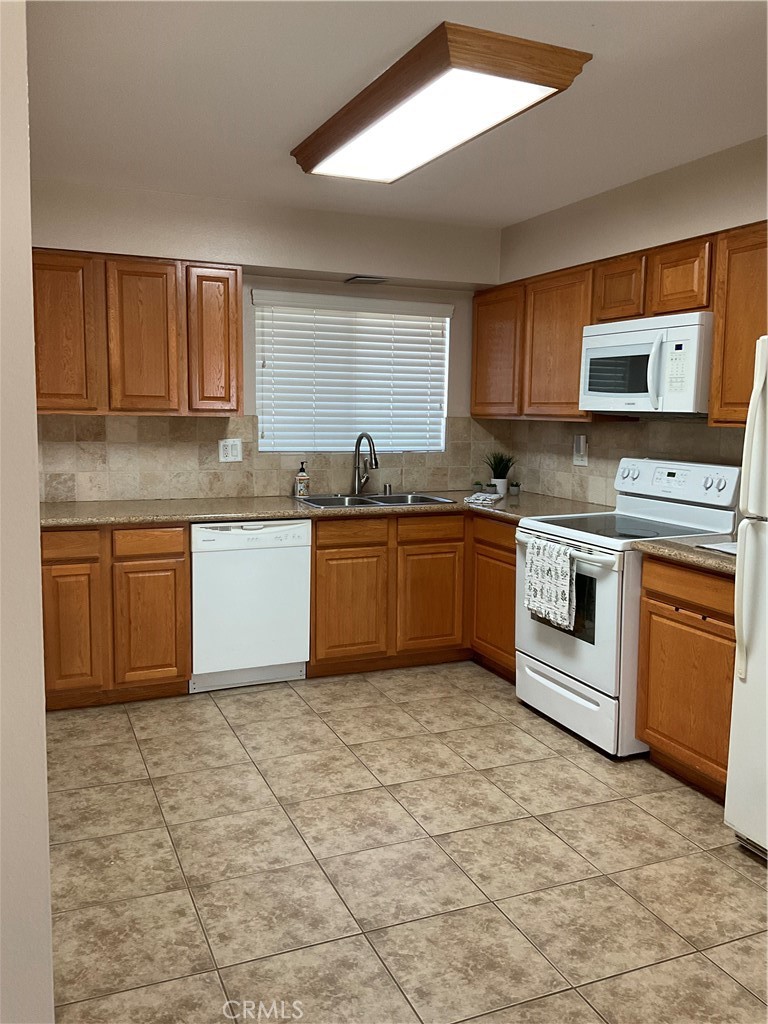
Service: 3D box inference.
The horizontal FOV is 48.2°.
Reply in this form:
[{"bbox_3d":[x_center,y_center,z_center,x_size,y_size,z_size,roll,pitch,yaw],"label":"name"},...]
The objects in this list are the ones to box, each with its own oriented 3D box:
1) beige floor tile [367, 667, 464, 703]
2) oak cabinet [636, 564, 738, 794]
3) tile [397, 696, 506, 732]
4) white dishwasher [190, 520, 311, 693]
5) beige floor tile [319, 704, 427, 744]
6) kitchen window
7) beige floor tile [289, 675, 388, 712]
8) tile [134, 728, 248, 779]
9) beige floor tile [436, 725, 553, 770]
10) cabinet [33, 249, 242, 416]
[{"bbox_3d":[0.162,0.911,4.441,0.402,0.010,0.404,-2,8,-23],"label":"beige floor tile"},{"bbox_3d":[1.433,0.618,3.364,0.625,0.875,0.564,-2,8,-23],"label":"oak cabinet"},{"bbox_3d":[0.326,0.957,4.060,0.402,0.010,0.402,-2,8,-23],"label":"tile"},{"bbox_3d":[-0.768,0.444,4.561,0.601,0.863,0.597,-2,8,-23],"label":"white dishwasher"},{"bbox_3d":[-0.048,0.973,3.903,0.402,0.010,0.402,-2,8,-23],"label":"beige floor tile"},{"bbox_3d":[-0.162,-0.790,4.974,1.230,0.889,0.081,-2,8,-23],"label":"kitchen window"},{"bbox_3d":[-0.206,0.923,4.273,0.402,0.010,0.402,-2,8,-23],"label":"beige floor tile"},{"bbox_3d":[-0.795,1.003,3.588,0.402,0.010,0.402,-2,8,-23],"label":"tile"},{"bbox_3d":[0.484,1.007,3.689,0.402,0.010,0.402,-2,8,-23],"label":"beige floor tile"},{"bbox_3d":[-1.295,-0.885,4.386,1.085,0.771,0.319,-2,8,-23],"label":"cabinet"}]

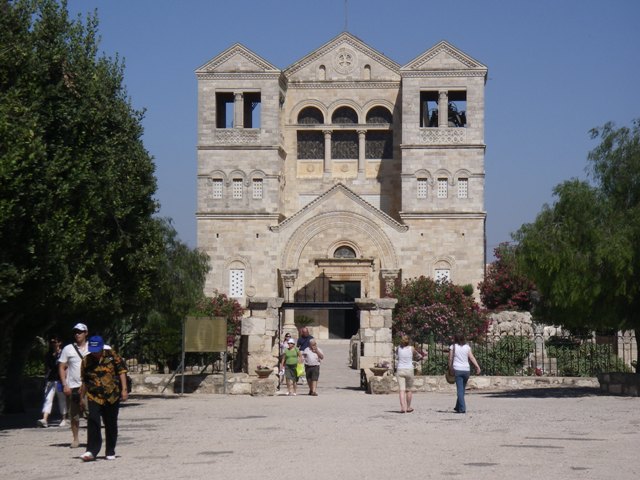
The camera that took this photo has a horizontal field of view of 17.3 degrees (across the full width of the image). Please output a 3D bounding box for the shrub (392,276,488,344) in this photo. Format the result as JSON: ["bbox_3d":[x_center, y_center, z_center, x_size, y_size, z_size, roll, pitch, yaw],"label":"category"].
[{"bbox_3d":[4.288,2.687,75.000,3.400,2.750,2.800,0,-3,0],"label":"shrub"}]

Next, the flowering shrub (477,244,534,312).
[{"bbox_3d":[8.586,1.845,96.000,2.800,3.400,2.500,0,-3,0],"label":"flowering shrub"}]

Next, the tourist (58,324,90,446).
[{"bbox_3d":[-3.552,2.140,31.000,0.620,1.810,0.450,0,-3,-3],"label":"tourist"}]

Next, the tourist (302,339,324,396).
[{"bbox_3d":[-0.192,3.777,62.200,0.620,1.680,0.420,0,-3,6],"label":"tourist"}]

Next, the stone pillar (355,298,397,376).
[{"bbox_3d":[1.716,3.065,64.600,1.250,2.650,1.100,0,-3,0],"label":"stone pillar"}]

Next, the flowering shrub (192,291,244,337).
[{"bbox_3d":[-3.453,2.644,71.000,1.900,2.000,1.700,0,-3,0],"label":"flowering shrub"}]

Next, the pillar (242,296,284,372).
[{"bbox_3d":[-1.732,3.050,64.600,1.250,2.650,1.100,0,-3,0],"label":"pillar"}]

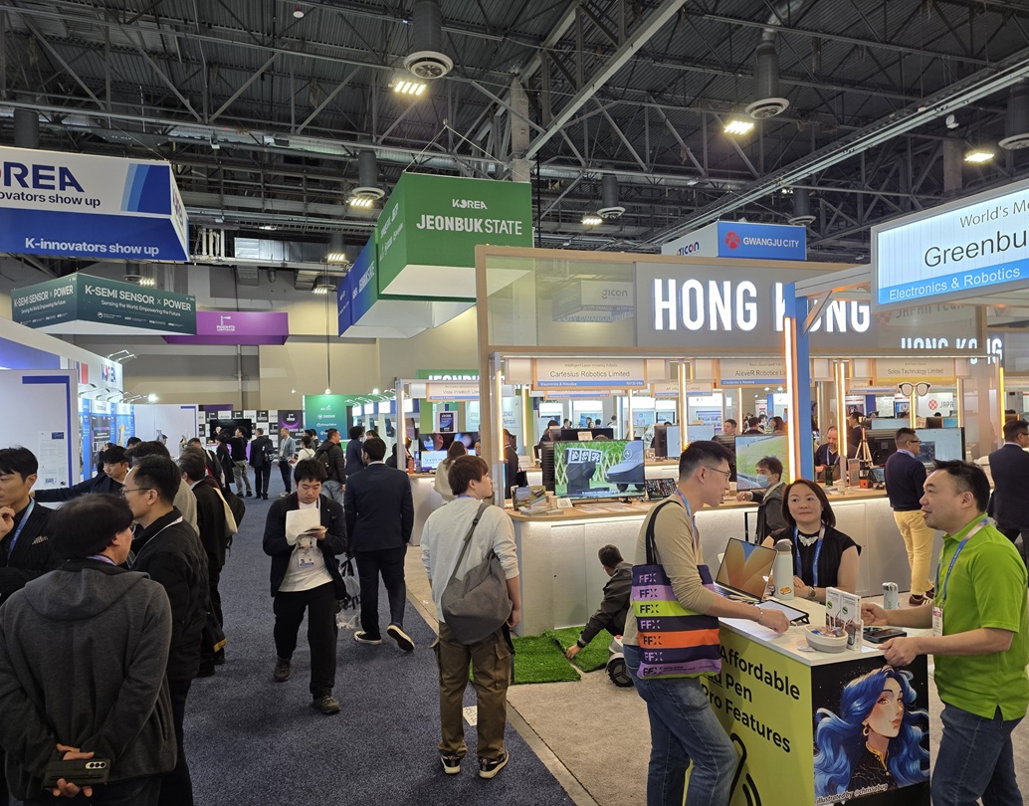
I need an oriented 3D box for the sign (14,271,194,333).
[{"bbox_3d":[-15.288,-3.408,26.618,4.481,1.545,4.790,-2,-1,27],"label":"sign"}]

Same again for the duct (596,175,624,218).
[{"bbox_3d":[3.704,-8.137,27.400,1.060,1.580,1.060,-1,-1,0],"label":"duct"}]

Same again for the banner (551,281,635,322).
[{"bbox_3d":[3.585,-4.246,30.348,2.970,1.204,3.105,-1,-1,-19],"label":"banner"}]

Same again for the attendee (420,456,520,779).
[{"bbox_3d":[-0.247,1.154,3.980,0.550,1.730,0.420,-2,-1,14],"label":"attendee"}]

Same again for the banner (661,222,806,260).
[{"bbox_3d":[6.655,-4.505,22.001,2.959,1.204,2.970,-1,-1,-19],"label":"banner"}]

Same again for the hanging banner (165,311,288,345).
[{"bbox_3d":[-12.608,-3.240,31.313,4.915,1.005,3.447,-1,-1,-21],"label":"hanging banner"}]

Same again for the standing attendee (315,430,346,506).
[{"bbox_3d":[-2.966,1.296,11.600,0.460,1.760,0.480,-1,-1,-26],"label":"standing attendee"}]

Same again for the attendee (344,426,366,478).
[{"bbox_3d":[-2.773,1.300,12.400,0.400,1.770,0.500,-1,-1,-41],"label":"attendee"}]

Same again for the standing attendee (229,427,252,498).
[{"bbox_3d":[-6.987,1.503,18.200,0.450,1.780,0.500,-2,-1,37],"label":"standing attendee"}]

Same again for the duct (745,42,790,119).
[{"bbox_3d":[6.646,-8.582,18.834,1.110,1.890,1.110,-1,-1,-19],"label":"duct"}]

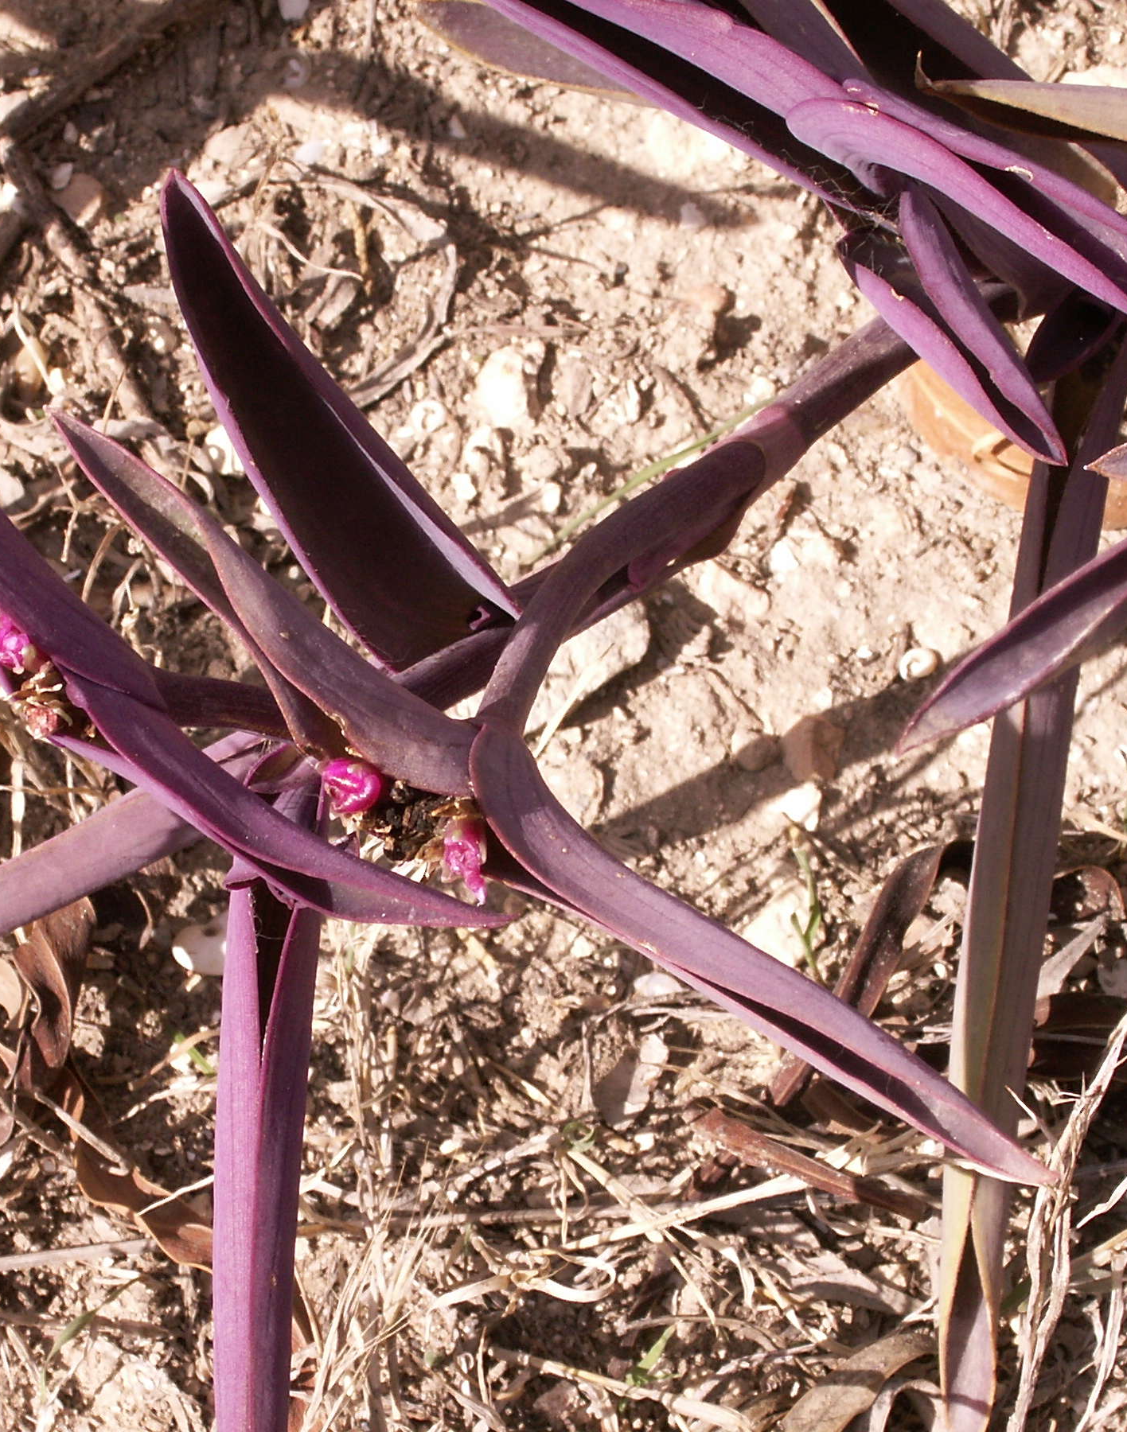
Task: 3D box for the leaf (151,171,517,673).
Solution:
[{"bbox_3d":[-0.036,-0.045,0.505,0.021,0.084,0.013,-31,24,-4],"label":"leaf"}]

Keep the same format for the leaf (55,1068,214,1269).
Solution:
[{"bbox_3d":[-0.059,0.066,0.494,0.010,0.008,0.039,-41,71,-17],"label":"leaf"}]

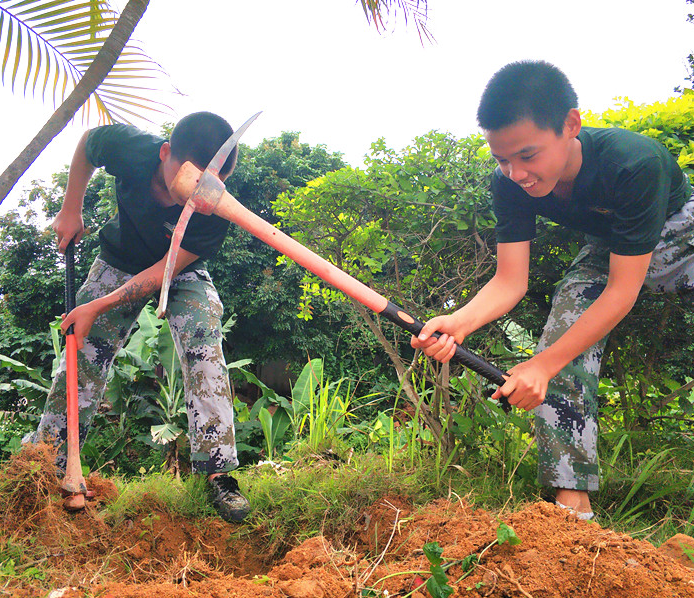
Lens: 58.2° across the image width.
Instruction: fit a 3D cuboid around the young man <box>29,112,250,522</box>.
[{"bbox_3d":[-0.730,0.070,2.150,0.800,1.340,0.680,1,-6,-7],"label":"young man"}]

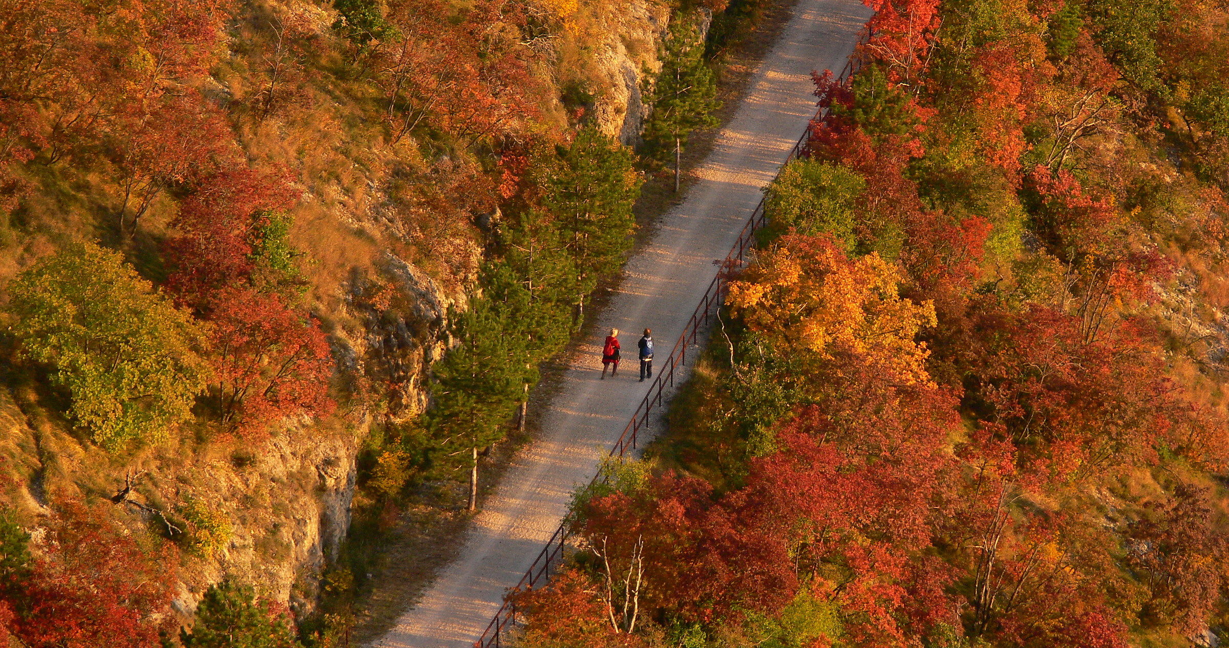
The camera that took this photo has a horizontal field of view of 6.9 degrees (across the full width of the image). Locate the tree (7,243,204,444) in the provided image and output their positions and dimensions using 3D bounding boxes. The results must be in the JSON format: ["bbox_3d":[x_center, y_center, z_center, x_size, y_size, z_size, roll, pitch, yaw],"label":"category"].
[{"bbox_3d":[-14.640,0.620,295.500,5.800,6.000,5.400,0,18,0],"label":"tree"}]

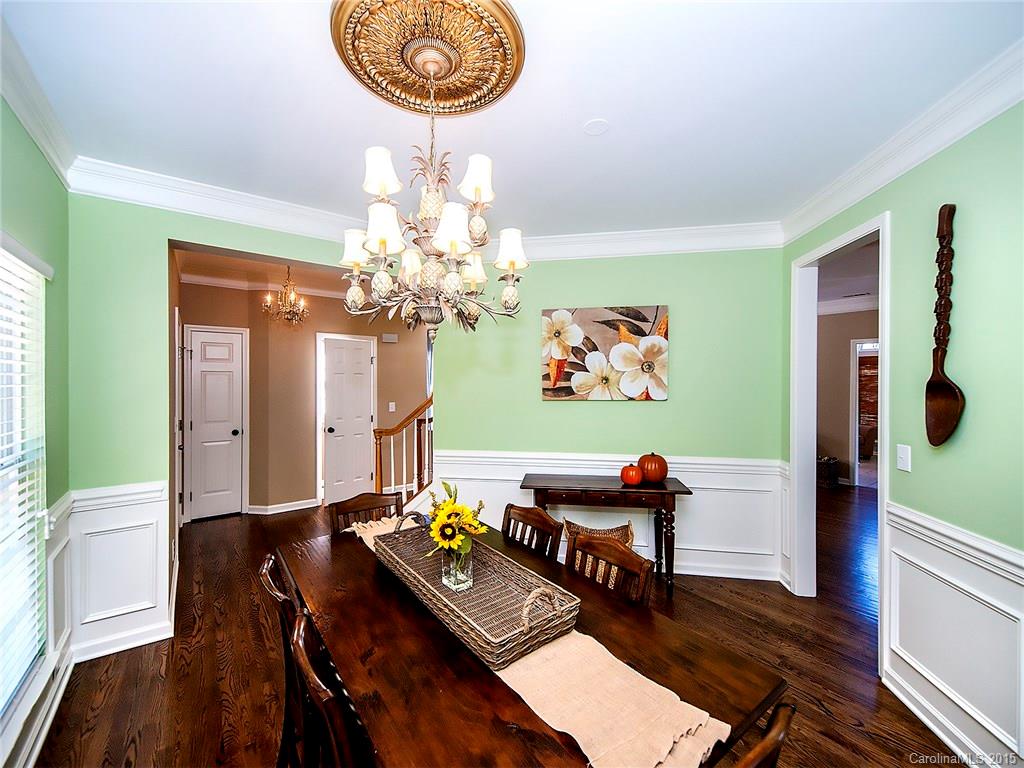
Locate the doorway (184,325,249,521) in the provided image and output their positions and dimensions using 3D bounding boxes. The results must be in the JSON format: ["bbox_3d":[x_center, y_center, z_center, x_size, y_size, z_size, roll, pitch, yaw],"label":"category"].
[{"bbox_3d":[-3.221,0.430,4.541,0.570,2.090,0.060,0,0,-36],"label":"doorway"}]

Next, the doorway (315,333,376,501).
[{"bbox_3d":[-2.082,0.427,5.282,0.730,2.090,0.060,0,0,-36],"label":"doorway"}]

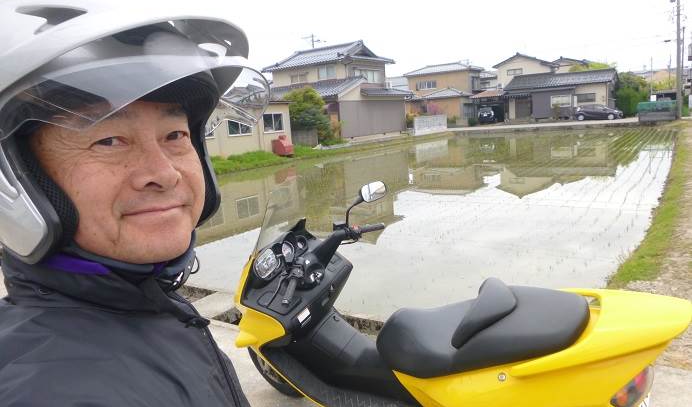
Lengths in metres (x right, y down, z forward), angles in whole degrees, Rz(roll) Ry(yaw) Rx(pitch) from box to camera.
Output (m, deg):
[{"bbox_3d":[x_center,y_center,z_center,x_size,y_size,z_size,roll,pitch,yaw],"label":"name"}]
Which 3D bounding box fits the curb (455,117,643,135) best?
[{"bbox_3d":[17.500,-7.010,46.100,17.000,0.400,0.400,3,12,37],"label":"curb"}]

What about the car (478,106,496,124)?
[{"bbox_3d":[15.646,-9.714,54.800,1.700,1.650,4.100,0,10,24],"label":"car"}]

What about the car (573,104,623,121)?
[{"bbox_3d":[23.483,-8.448,46.300,4.000,1.470,1.700,2,11,35],"label":"car"}]

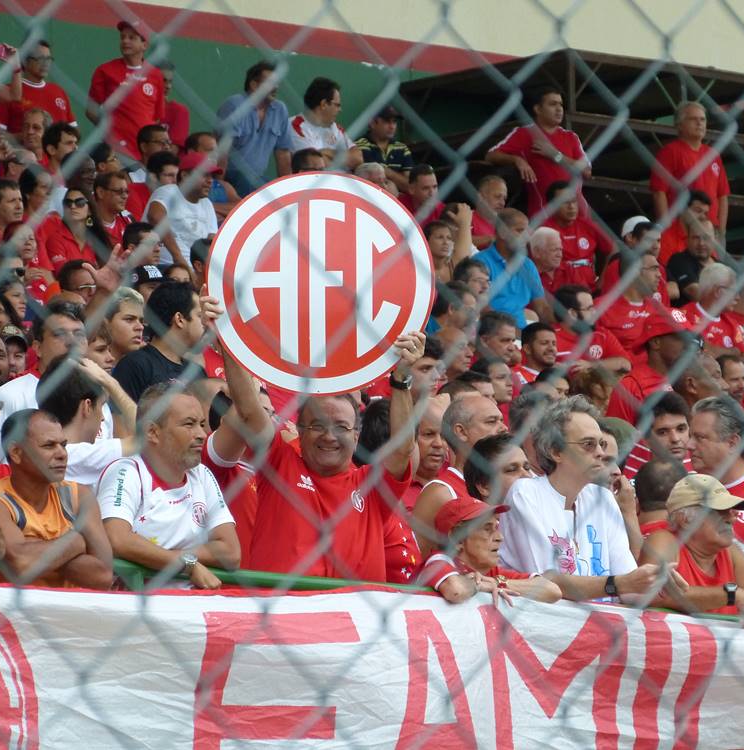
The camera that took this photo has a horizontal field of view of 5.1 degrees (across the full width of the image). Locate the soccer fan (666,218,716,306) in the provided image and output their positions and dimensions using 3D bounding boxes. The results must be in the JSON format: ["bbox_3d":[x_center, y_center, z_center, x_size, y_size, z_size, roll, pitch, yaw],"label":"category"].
[{"bbox_3d":[1.864,-0.209,48.209,0.520,1.380,0.550,4,-8,-25],"label":"soccer fan"}]

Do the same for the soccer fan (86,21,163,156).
[{"bbox_3d":[-1.621,-1.478,55.385,0.530,1.740,0.360,2,-8,-18],"label":"soccer fan"}]

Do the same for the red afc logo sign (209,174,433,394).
[{"bbox_3d":[-0.138,-0.242,22.500,0.600,0.590,0.020,0,-3,2],"label":"red afc logo sign"}]

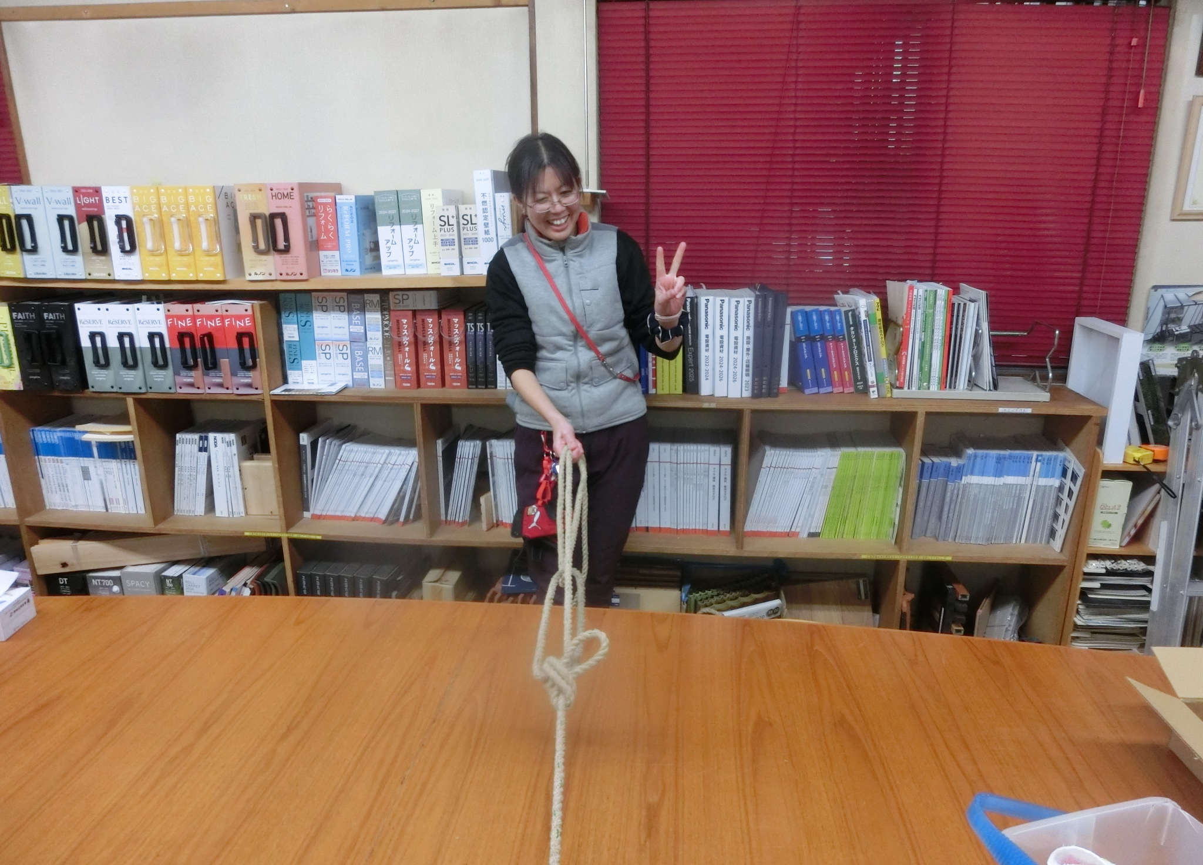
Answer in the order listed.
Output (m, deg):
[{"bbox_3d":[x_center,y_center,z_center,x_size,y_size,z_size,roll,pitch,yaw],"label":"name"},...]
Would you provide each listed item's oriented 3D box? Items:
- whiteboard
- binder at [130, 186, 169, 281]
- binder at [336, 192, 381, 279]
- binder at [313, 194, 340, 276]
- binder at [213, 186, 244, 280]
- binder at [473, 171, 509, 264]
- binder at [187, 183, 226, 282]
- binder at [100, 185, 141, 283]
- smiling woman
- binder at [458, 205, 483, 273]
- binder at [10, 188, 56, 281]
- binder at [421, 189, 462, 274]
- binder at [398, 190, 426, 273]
[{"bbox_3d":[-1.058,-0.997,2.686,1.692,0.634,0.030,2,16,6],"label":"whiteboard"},{"bbox_3d":[-1.351,-0.636,2.651,0.086,0.275,0.305,2,16,6],"label":"binder"},{"bbox_3d":[-0.764,-0.631,2.663,0.060,0.238,0.225,2,16,6],"label":"binder"},{"bbox_3d":[-0.827,-0.632,2.670,0.062,0.239,0.225,2,16,6],"label":"binder"},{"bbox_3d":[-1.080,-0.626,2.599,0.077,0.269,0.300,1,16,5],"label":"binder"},{"bbox_3d":[-0.317,-0.640,2.535,0.052,0.292,0.265,1,16,5],"label":"binder"},{"bbox_3d":[-1.148,-0.624,2.595,0.087,0.269,0.322,1,16,5],"label":"binder"},{"bbox_3d":[-1.407,-0.631,2.618,0.087,0.270,0.322,1,16,5],"label":"binder"},{"bbox_3d":[-0.043,0.081,2.067,0.474,1.567,0.440,0,16,0],"label":"smiling woman"},{"bbox_3d":[-0.368,-0.592,2.541,0.055,0.198,0.250,1,16,5],"label":"binder"},{"bbox_3d":[-1.689,-0.639,2.648,0.096,0.267,0.322,1,16,5],"label":"binder"},{"bbox_3d":[-0.492,-0.637,2.633,0.064,0.249,0.225,2,16,6],"label":"binder"},{"bbox_3d":[-0.546,-0.624,2.581,0.068,0.243,0.242,1,16,5],"label":"binder"}]

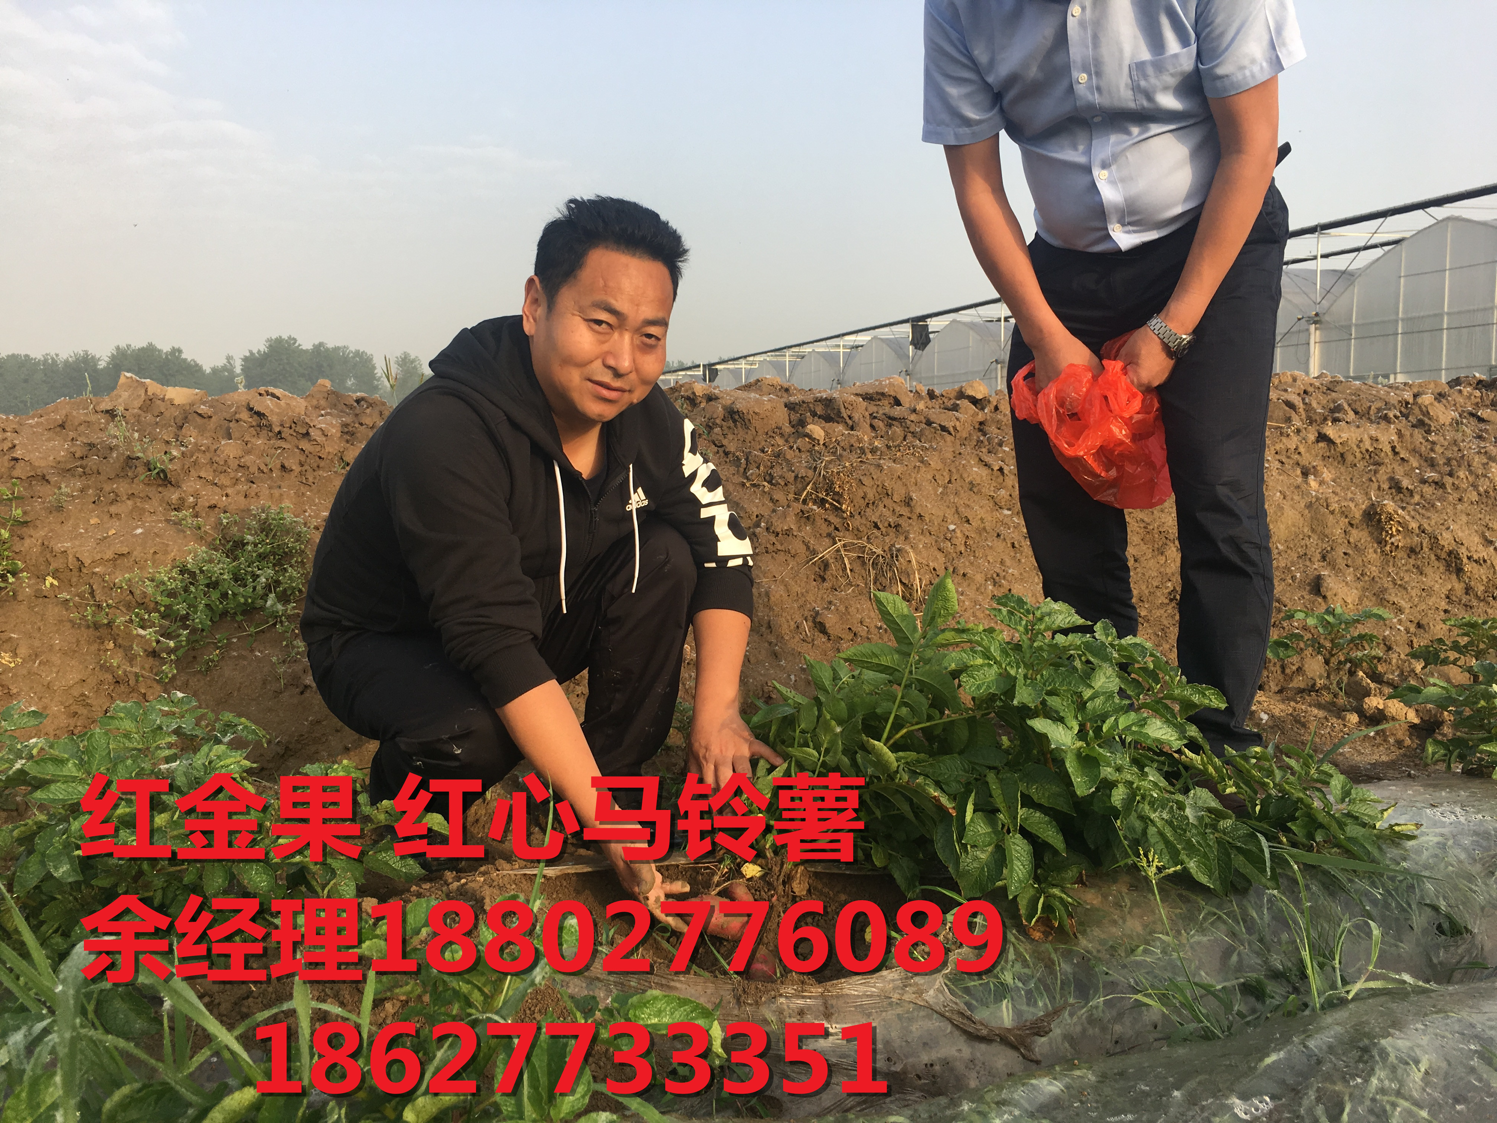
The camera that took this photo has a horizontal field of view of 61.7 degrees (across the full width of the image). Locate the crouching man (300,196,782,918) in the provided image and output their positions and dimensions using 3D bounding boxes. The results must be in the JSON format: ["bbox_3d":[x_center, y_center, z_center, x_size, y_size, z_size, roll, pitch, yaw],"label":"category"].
[{"bbox_3d":[-0.275,-0.010,1.640,0.530,0.870,0.690,-5,7,-42],"label":"crouching man"}]

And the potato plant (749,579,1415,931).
[{"bbox_3d":[0.420,0.215,1.640,0.800,0.360,0.480,-1,6,-10],"label":"potato plant"}]

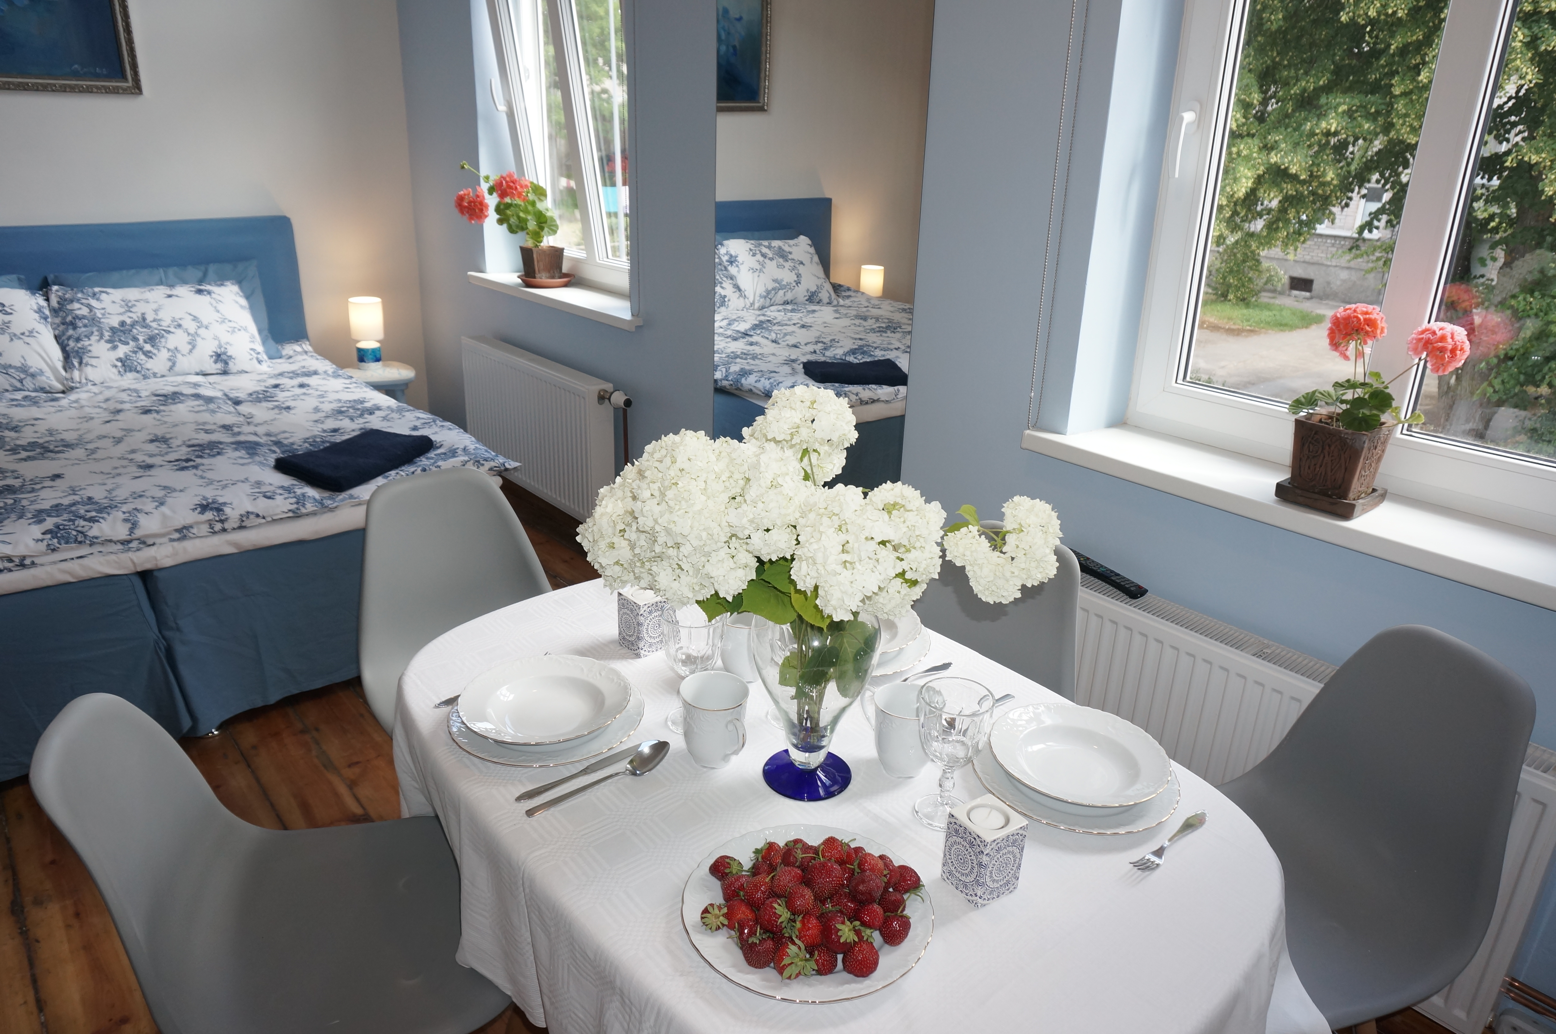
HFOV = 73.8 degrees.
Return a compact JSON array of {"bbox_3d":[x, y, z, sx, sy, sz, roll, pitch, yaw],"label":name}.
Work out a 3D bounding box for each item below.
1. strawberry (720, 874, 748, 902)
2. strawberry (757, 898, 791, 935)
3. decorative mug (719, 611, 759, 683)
[{"bbox_3d":[-0.042,0.368,1.029,0.031,0.030,0.031,2,21,0],"label":"strawberry"},{"bbox_3d":[-0.004,0.390,1.011,0.033,0.034,0.034,-10,4,22],"label":"strawberry"},{"bbox_3d":[-0.053,0.184,1.518,0.088,0.098,0.112,-15,26,-36],"label":"decorative mug"}]

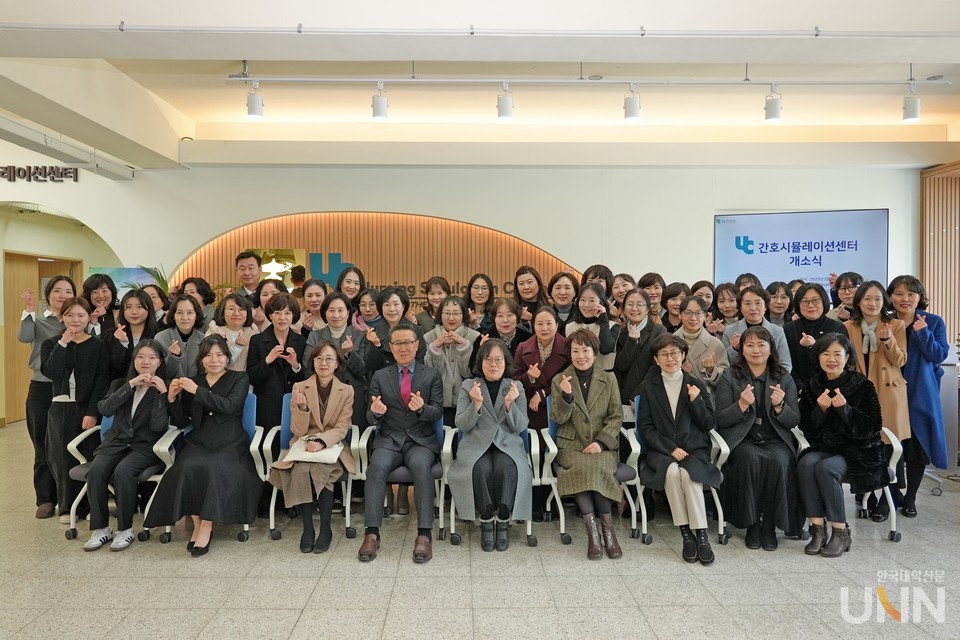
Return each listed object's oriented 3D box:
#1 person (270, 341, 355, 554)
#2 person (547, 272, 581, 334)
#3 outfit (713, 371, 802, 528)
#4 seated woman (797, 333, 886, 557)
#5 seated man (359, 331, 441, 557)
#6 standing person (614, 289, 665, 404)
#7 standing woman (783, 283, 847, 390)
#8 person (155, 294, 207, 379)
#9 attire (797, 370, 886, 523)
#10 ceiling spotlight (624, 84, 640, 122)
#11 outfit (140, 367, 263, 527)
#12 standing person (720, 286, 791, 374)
[{"bbox_3d":[-1.044,0.744,4.199,0.500,1.210,0.690,0,1,-8],"label":"person"},{"bbox_3d":[0.669,0.478,5.280,0.470,1.714,0.330,0,1,6],"label":"person"},{"bbox_3d":[1.784,0.817,4.291,0.500,0.940,0.600,0,1,13],"label":"outfit"},{"bbox_3d":[2.259,0.723,4.200,0.510,1.275,0.700,1,1,24],"label":"seated woman"},{"bbox_3d":[-0.495,0.719,4.314,0.540,1.345,0.800,0,3,-2],"label":"seated man"},{"bbox_3d":[1.110,0.571,4.697,0.480,1.600,0.340,1,3,17],"label":"standing person"},{"bbox_3d":[2.464,0.546,4.905,0.500,1.644,0.370,0,1,17],"label":"standing woman"},{"bbox_3d":[-2.097,0.593,4.698,0.460,1.555,0.330,-1,3,-12],"label":"person"},{"bbox_3d":[2.299,0.778,4.260,0.540,0.860,0.600,1,2,24],"label":"attire"},{"bbox_3d":[1.083,-1.544,4.720,0.114,0.255,0.116,0,1,0],"label":"ceiling spotlight"},{"bbox_3d":[-1.828,0.787,4.408,0.700,0.940,0.640,-1,3,-12],"label":"outfit"},{"bbox_3d":[2.038,0.553,4.905,0.500,1.627,0.360,0,1,14],"label":"standing person"}]

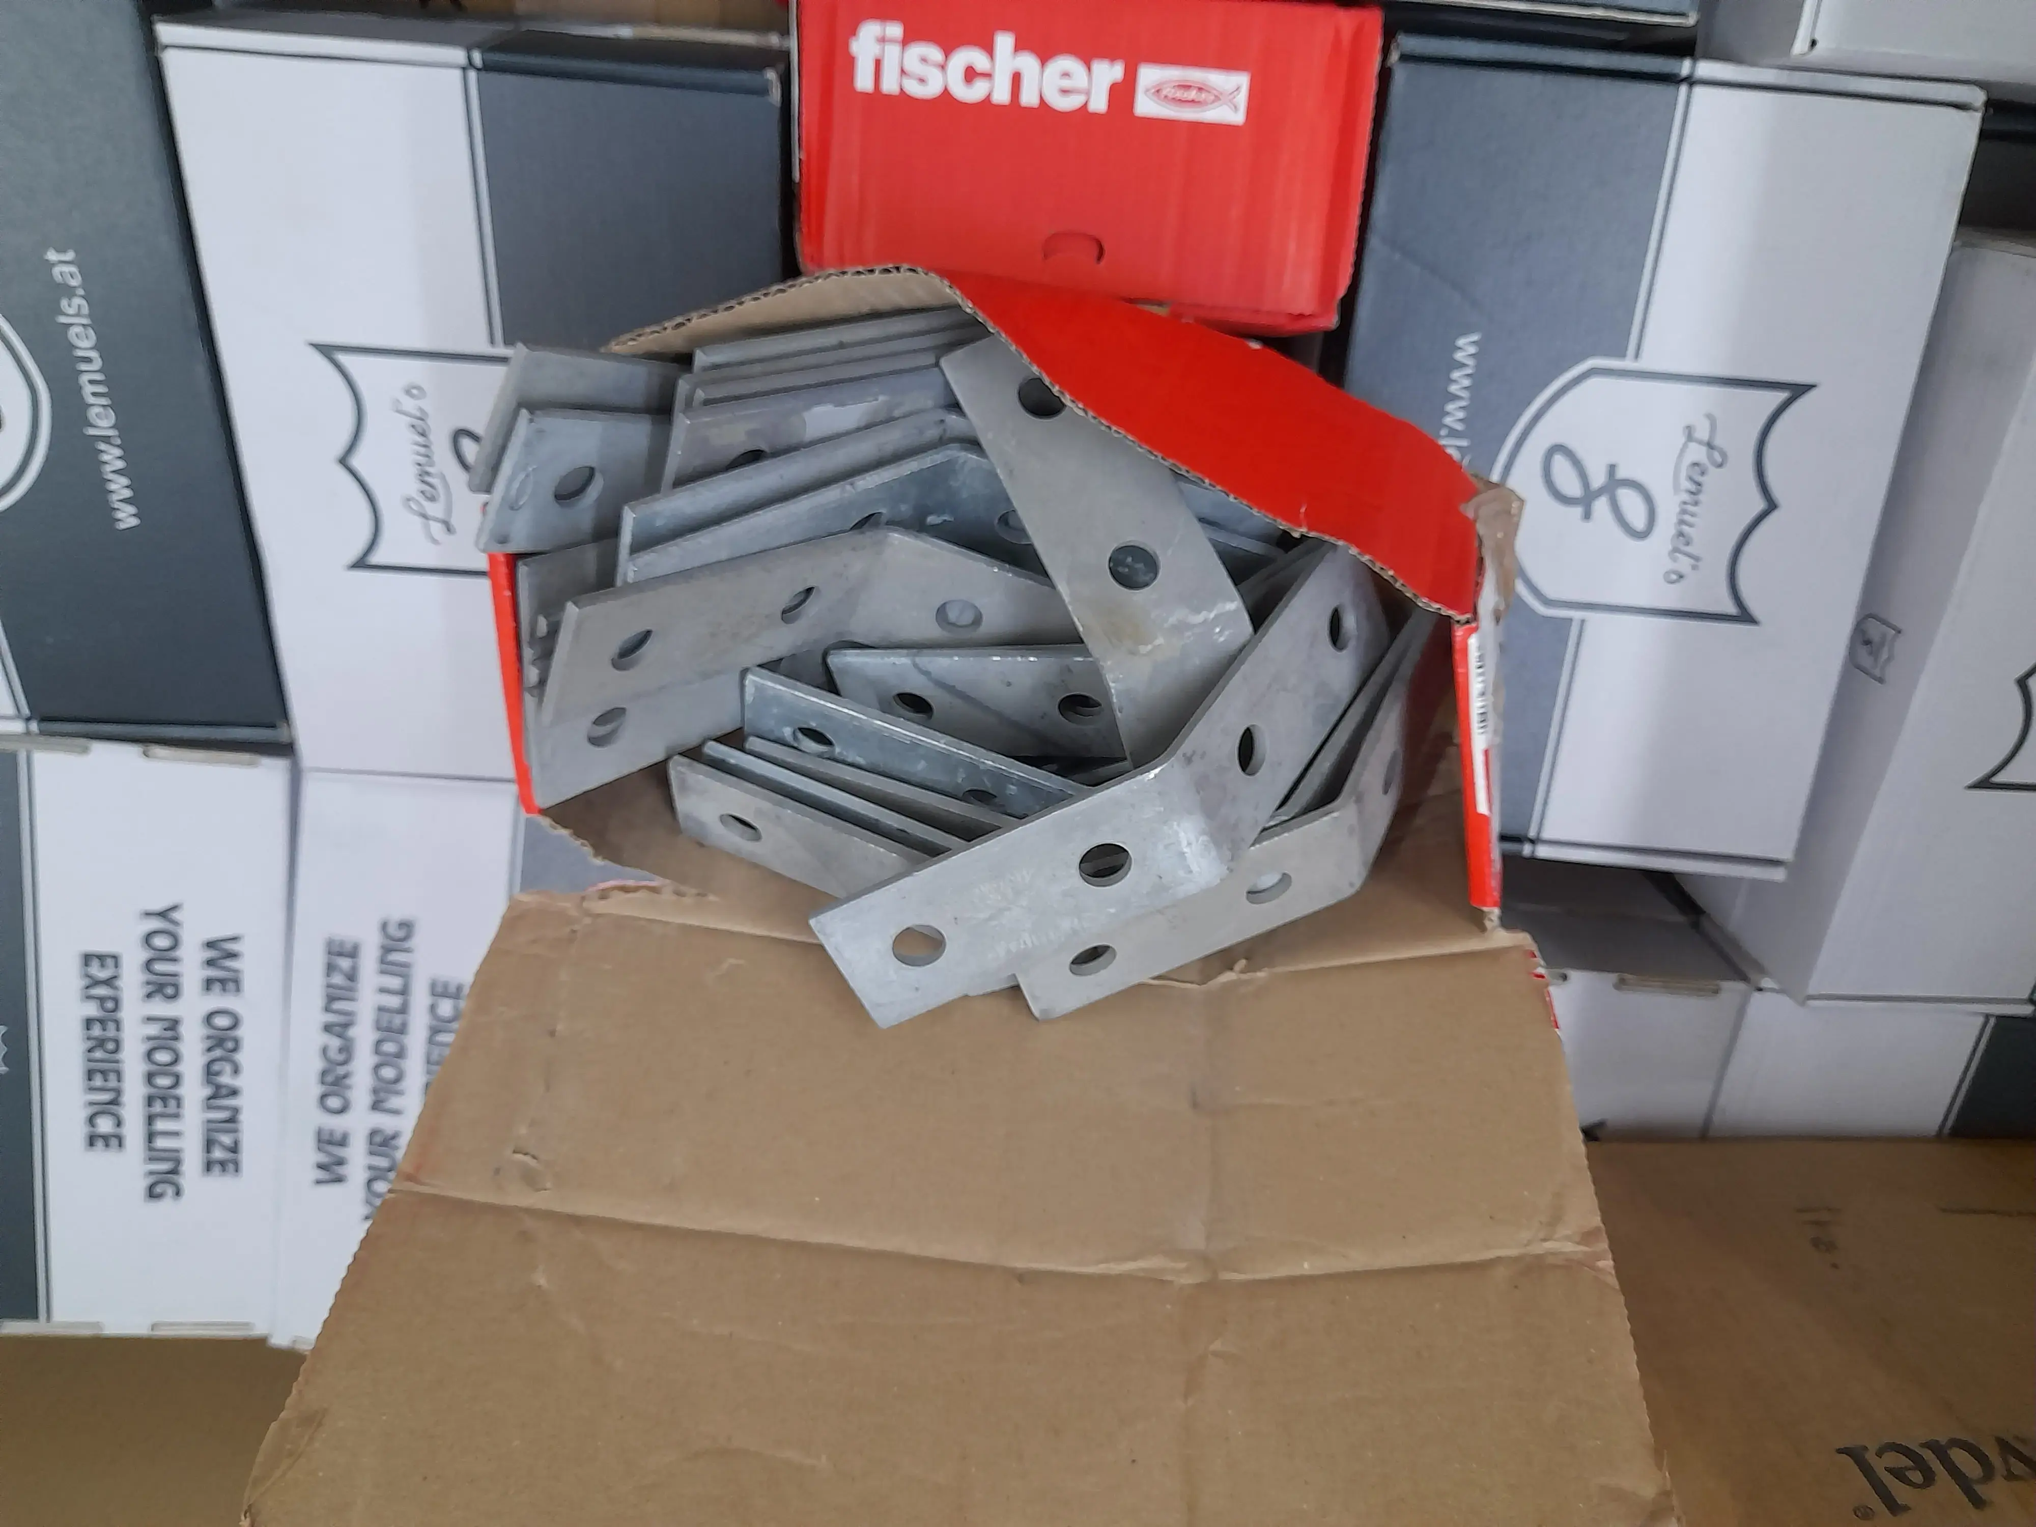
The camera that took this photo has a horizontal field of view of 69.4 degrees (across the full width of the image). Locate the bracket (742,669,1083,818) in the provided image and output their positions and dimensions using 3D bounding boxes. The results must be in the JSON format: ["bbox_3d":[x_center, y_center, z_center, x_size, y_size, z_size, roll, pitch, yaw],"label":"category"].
[{"bbox_3d":[0.014,0.002,0.418,0.179,0.040,0.042,1,59,-11],"label":"bracket"}]

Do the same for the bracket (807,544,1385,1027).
[{"bbox_3d":[0.035,0.007,0.374,0.179,0.040,0.042,-36,32,-12],"label":"bracket"}]

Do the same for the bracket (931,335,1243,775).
[{"bbox_3d":[0.036,-0.029,0.382,0.040,0.179,0.042,-25,13,-11],"label":"bracket"}]

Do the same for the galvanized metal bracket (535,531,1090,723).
[{"bbox_3d":[-0.036,-0.037,0.403,0.179,0.040,0.042,1,50,-27],"label":"galvanized metal bracket"}]

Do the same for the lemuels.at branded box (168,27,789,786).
[{"bbox_3d":[-0.204,-0.135,0.616,0.211,0.302,0.065,4,32,-5],"label":"lemuels.at branded box"}]

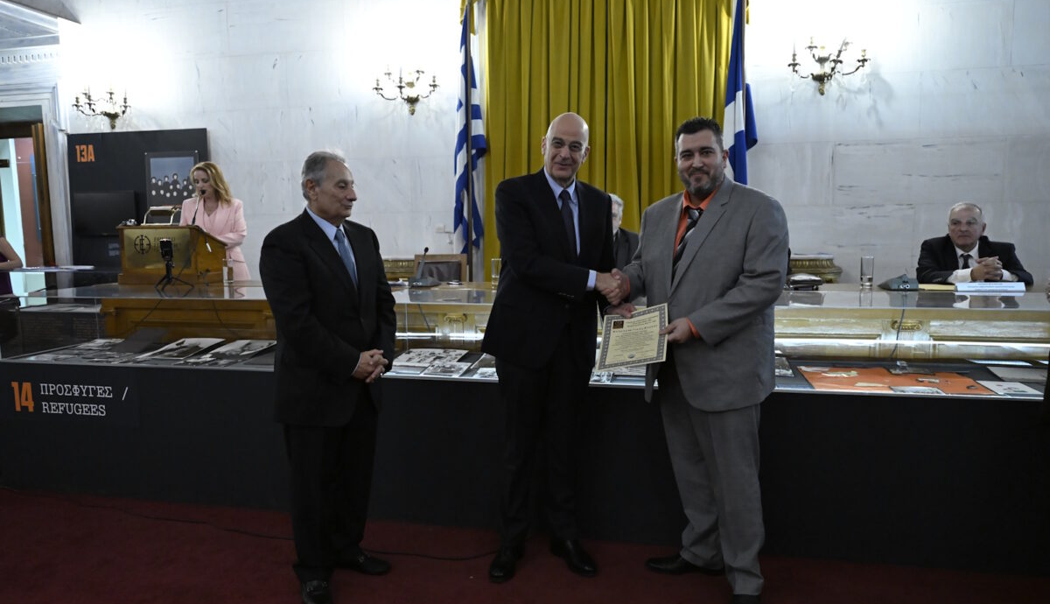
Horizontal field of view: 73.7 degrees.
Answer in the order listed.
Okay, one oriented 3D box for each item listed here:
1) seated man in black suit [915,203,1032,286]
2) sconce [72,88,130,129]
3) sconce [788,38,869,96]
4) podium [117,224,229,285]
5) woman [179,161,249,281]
[{"bbox_3d":[2.504,0.085,3.923,0.600,1.260,0.750,1,5,12],"label":"seated man in black suit"},{"bbox_3d":[-3.785,-1.724,6.263,0.520,0.365,0.280,1,5,12],"label":"sconce"},{"bbox_3d":[2.147,-1.658,4.956,0.520,0.365,0.280,1,5,12],"label":"sconce"},{"bbox_3d":[-2.313,-0.306,4.586,0.580,0.370,0.340,1,5,12],"label":"podium"},{"bbox_3d":[-2.290,-0.182,5.167,0.480,1.680,0.400,0,5,8],"label":"woman"}]

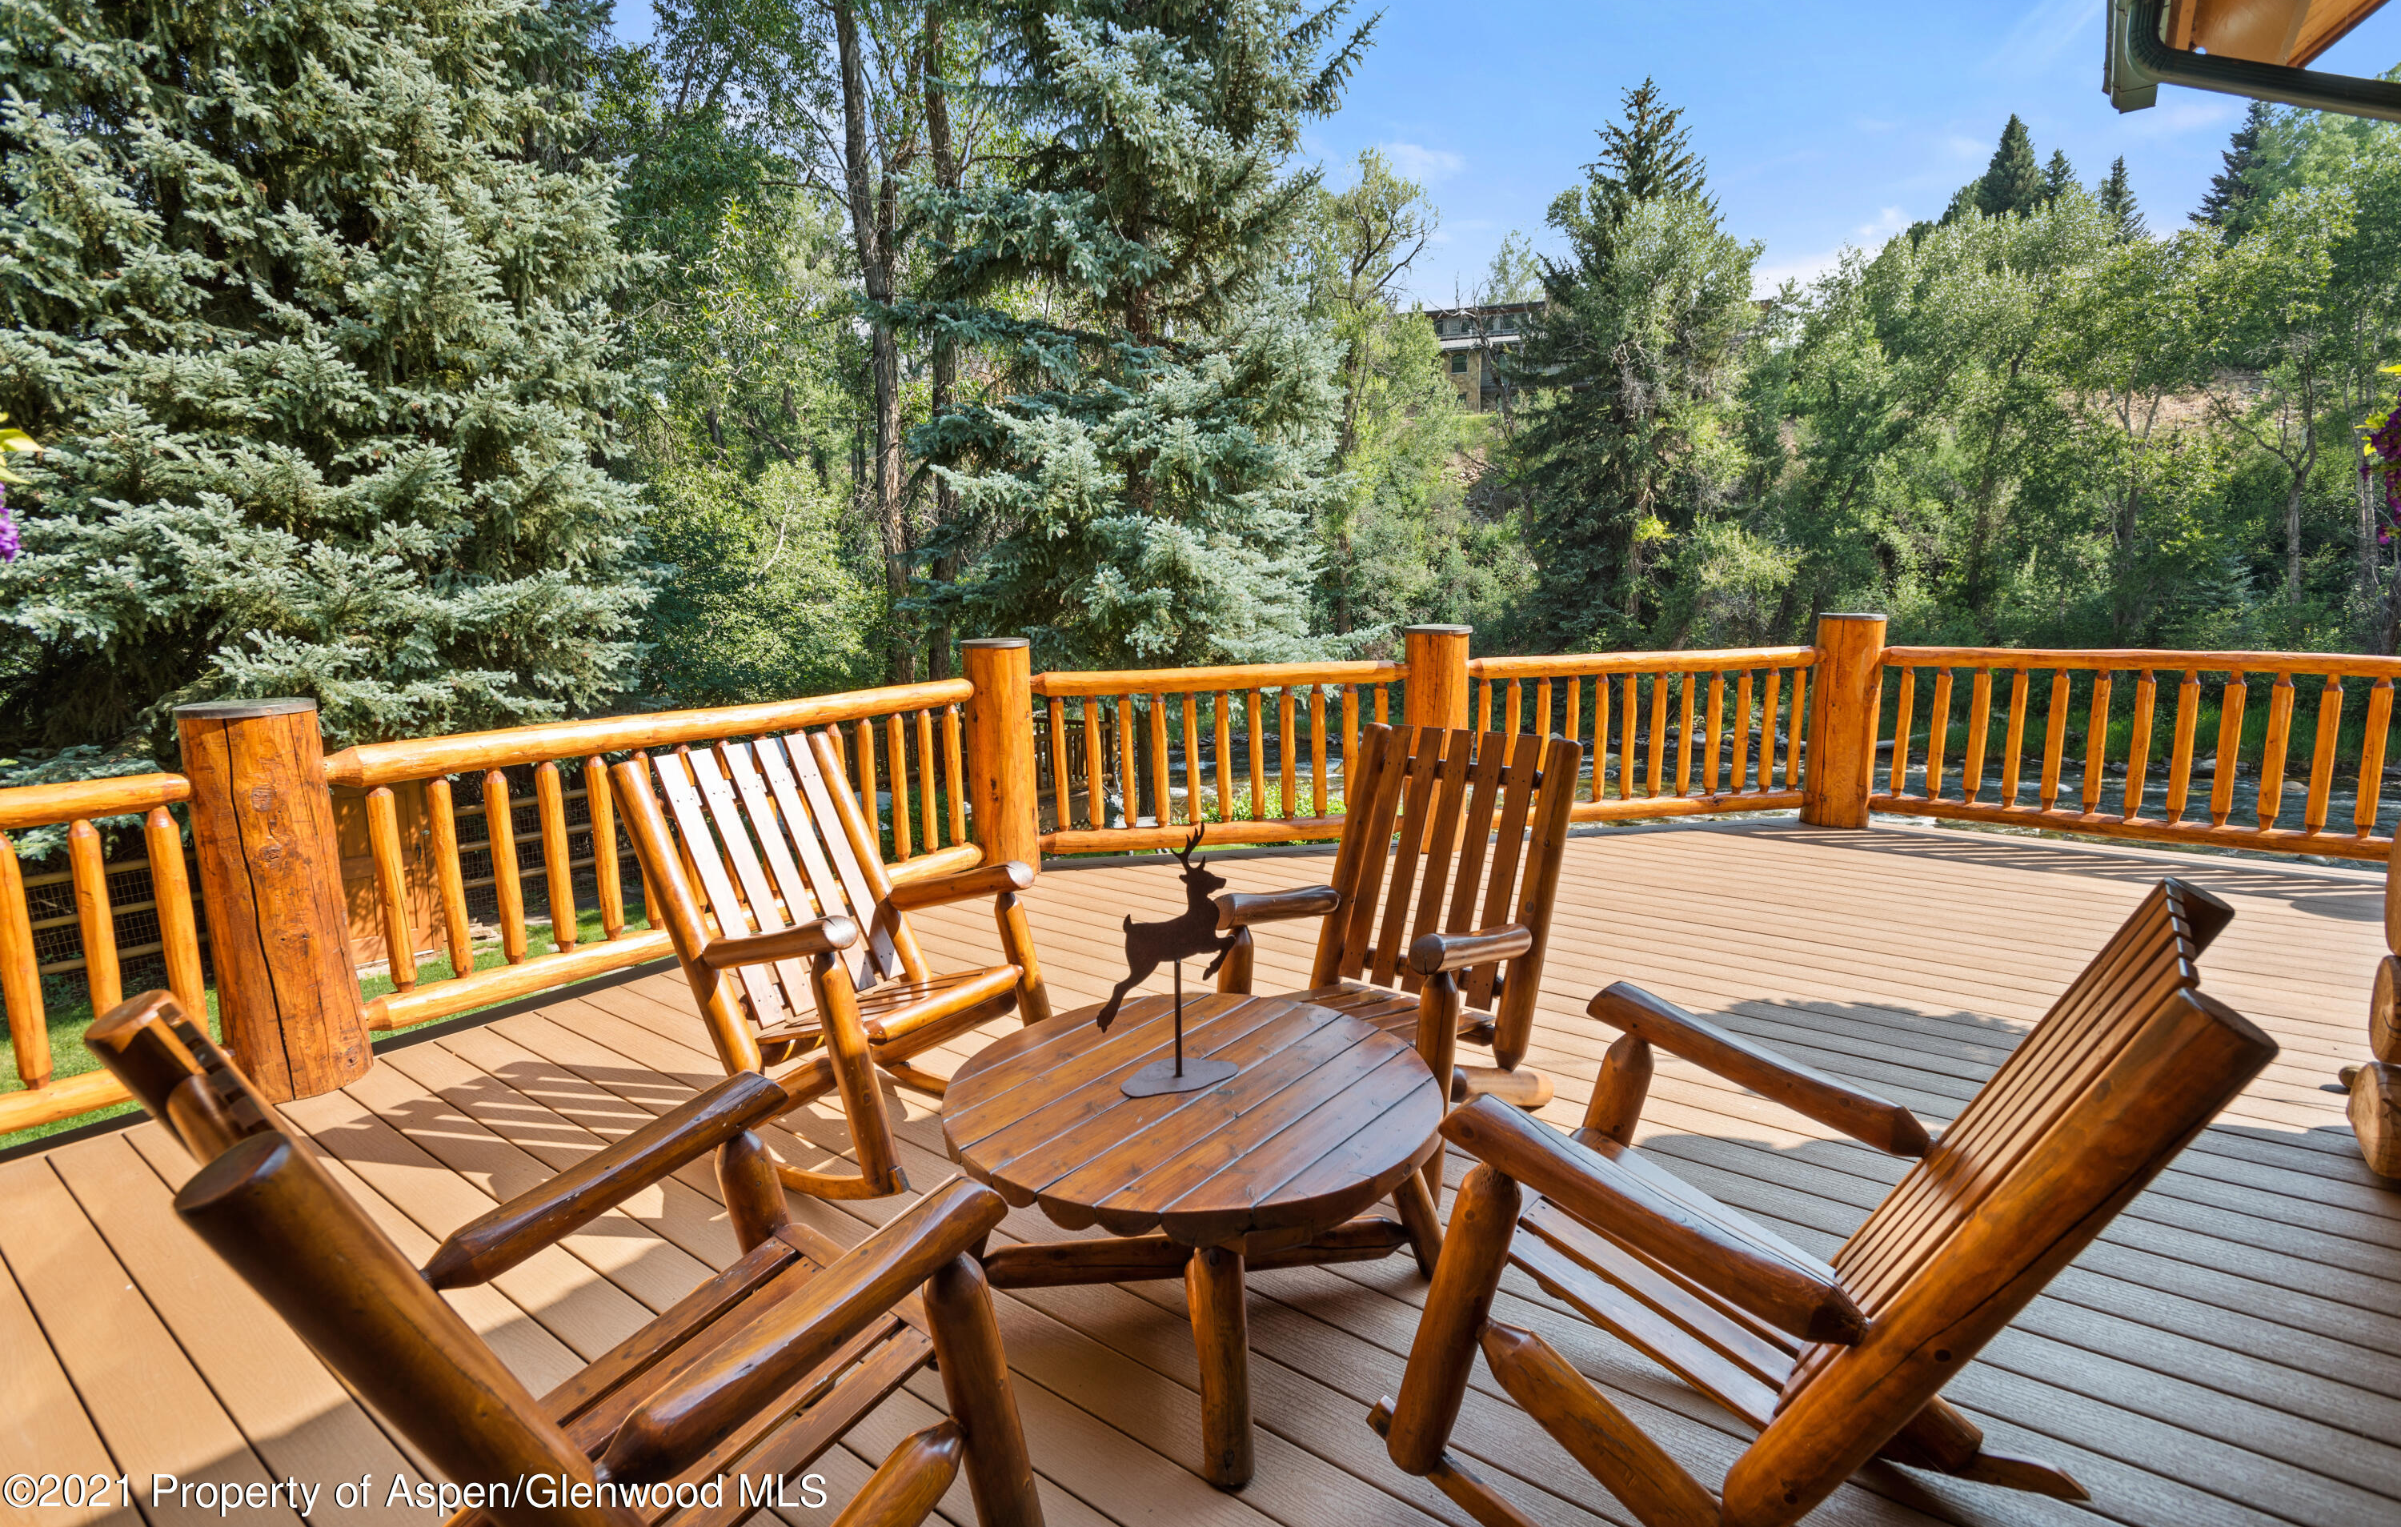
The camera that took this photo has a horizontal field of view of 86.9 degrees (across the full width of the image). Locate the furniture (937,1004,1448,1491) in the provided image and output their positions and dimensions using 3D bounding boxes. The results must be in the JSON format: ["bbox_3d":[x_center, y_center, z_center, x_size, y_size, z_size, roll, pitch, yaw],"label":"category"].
[{"bbox_3d":[-0.009,0.789,2.329,0.920,0.425,0.920,-1,9,0],"label":"furniture"}]

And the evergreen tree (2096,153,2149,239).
[{"bbox_3d":[45.050,-24.356,62.902,4.000,11.000,4.000,5,11,34],"label":"evergreen tree"}]

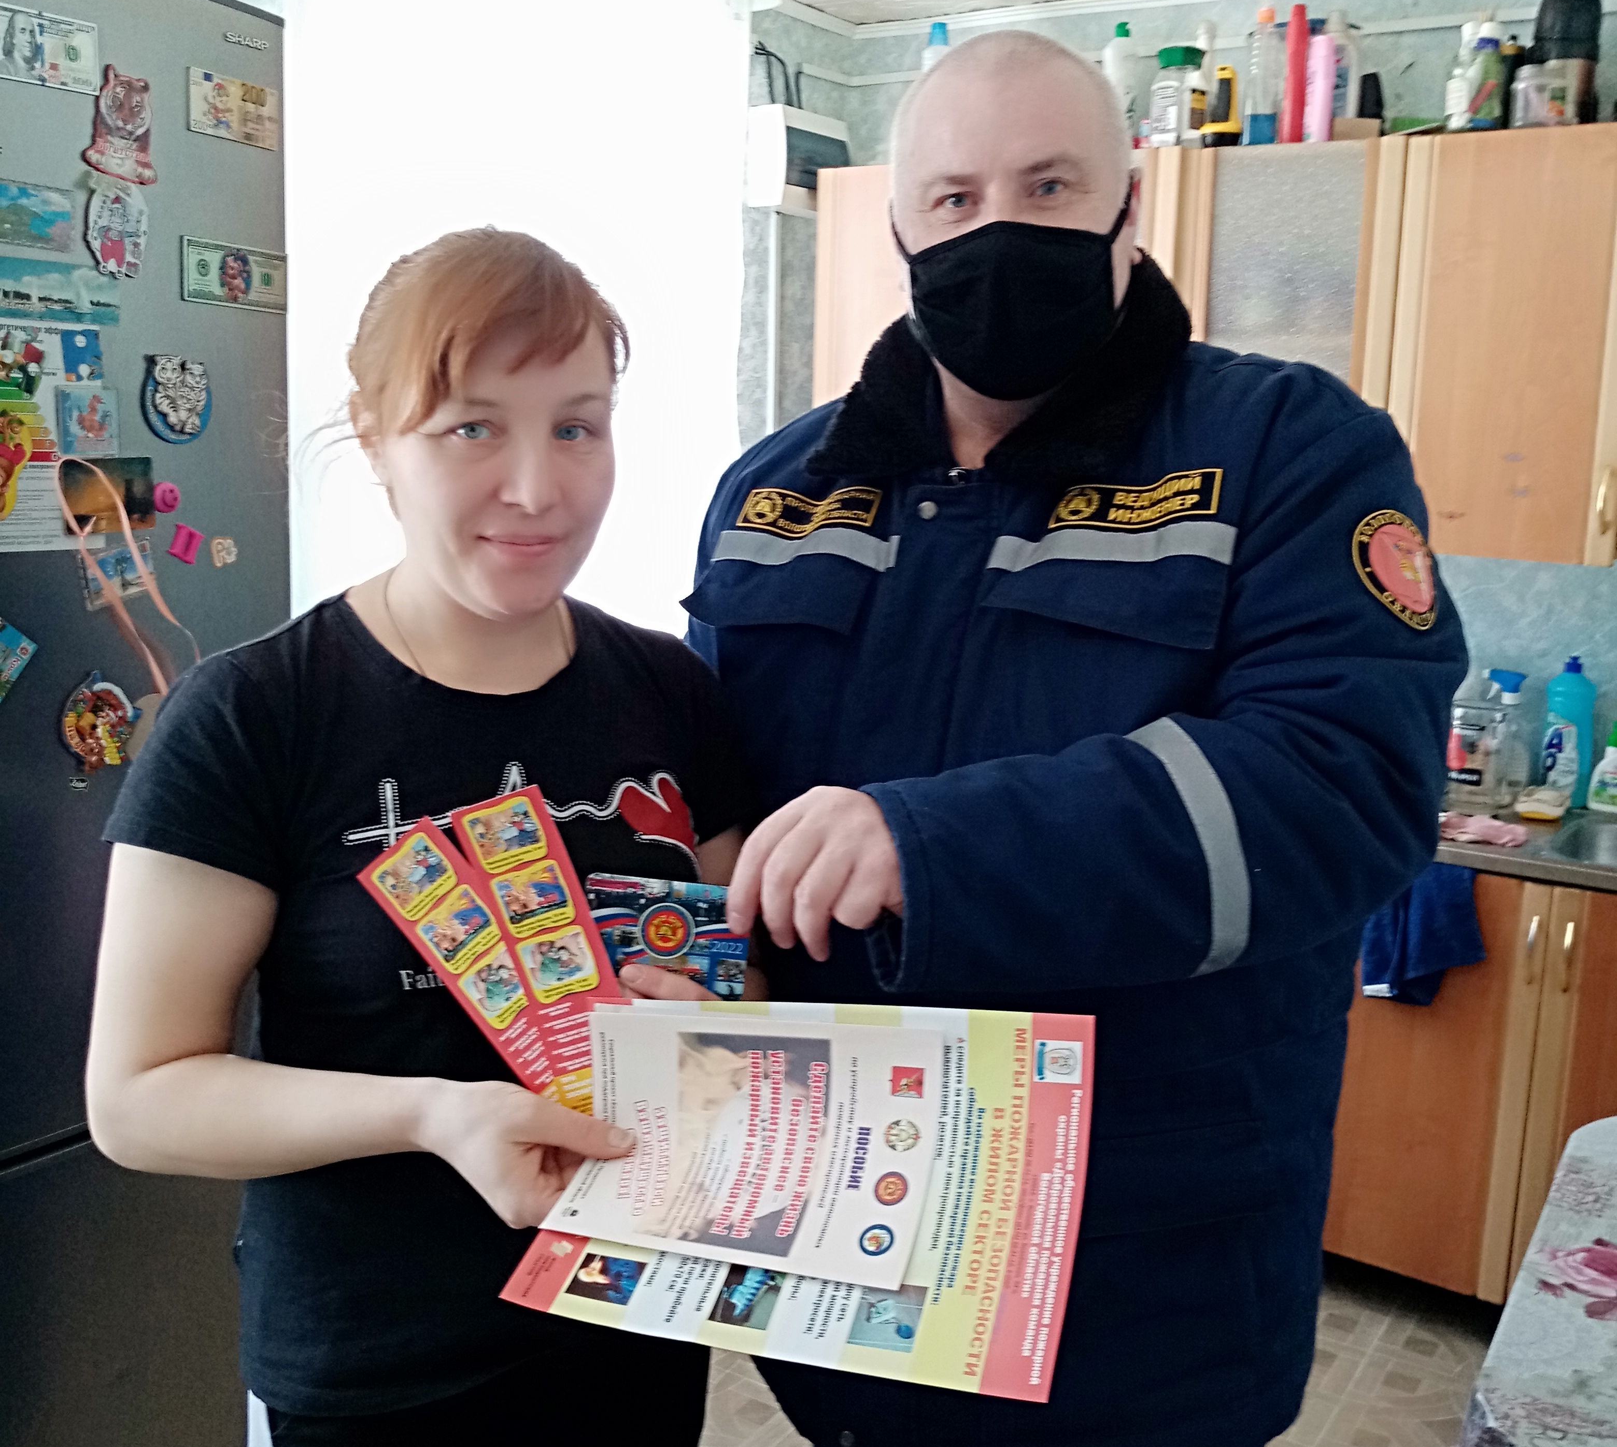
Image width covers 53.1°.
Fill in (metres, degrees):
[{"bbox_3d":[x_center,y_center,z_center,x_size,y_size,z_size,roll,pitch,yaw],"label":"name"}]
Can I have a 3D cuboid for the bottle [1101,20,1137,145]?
[{"bbox_3d":[0.629,-1.274,3.284,0.077,0.274,0.060,10,13,35],"label":"bottle"}]

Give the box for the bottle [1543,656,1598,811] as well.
[{"bbox_3d":[1.448,0.019,3.079,0.065,0.283,0.092,-9,15,-44],"label":"bottle"}]

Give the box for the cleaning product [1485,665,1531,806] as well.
[{"bbox_3d":[1.326,0.026,3.071,0.085,0.265,0.070,8,13,30],"label":"cleaning product"}]

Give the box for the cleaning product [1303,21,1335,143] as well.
[{"bbox_3d":[0.937,-1.152,2.952,0.046,0.188,0.046,6,11,19],"label":"cleaning product"}]

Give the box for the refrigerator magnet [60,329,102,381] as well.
[{"bbox_3d":[-0.660,-0.335,1.477,0.004,0.045,0.039,8,15,30],"label":"refrigerator magnet"}]

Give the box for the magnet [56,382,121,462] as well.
[{"bbox_3d":[-0.660,-0.276,1.490,0.005,0.062,0.060,8,12,30],"label":"magnet"}]

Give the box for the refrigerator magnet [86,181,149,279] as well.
[{"bbox_3d":[-0.633,-0.456,1.492,0.006,0.092,0.065,8,12,30],"label":"refrigerator magnet"}]

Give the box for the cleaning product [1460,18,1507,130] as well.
[{"bbox_3d":[1.202,-1.134,2.872,0.067,0.199,0.060,6,11,19],"label":"cleaning product"}]

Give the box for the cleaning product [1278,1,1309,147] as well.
[{"bbox_3d":[0.893,-1.184,2.967,0.046,0.242,0.046,6,11,19],"label":"cleaning product"}]

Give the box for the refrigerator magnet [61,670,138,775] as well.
[{"bbox_3d":[-0.689,-0.002,1.587,0.018,0.098,0.083,8,13,29],"label":"refrigerator magnet"}]

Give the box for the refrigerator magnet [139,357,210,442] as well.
[{"bbox_3d":[-0.629,-0.321,1.616,0.014,0.082,0.080,8,9,29],"label":"refrigerator magnet"}]

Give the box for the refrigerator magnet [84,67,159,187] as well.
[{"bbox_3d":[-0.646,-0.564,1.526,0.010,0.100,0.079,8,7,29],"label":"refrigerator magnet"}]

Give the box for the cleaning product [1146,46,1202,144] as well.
[{"bbox_3d":[0.709,-1.189,3.101,0.098,0.191,0.085,6,11,19],"label":"cleaning product"}]

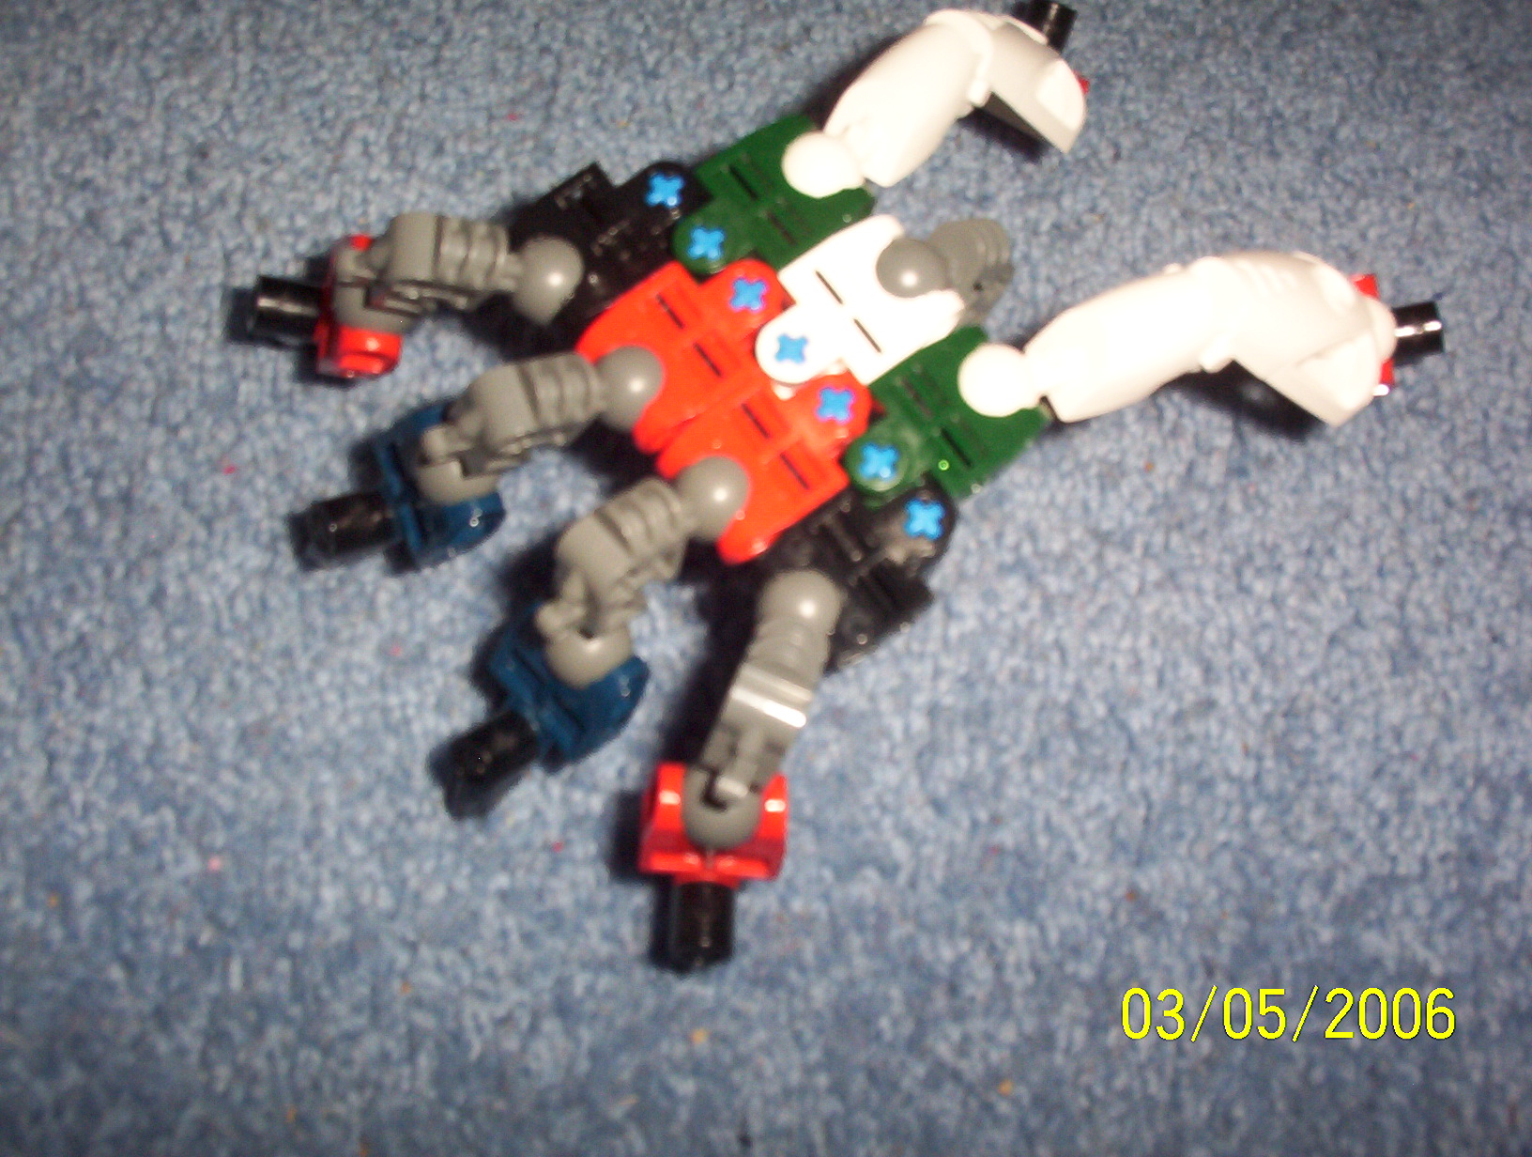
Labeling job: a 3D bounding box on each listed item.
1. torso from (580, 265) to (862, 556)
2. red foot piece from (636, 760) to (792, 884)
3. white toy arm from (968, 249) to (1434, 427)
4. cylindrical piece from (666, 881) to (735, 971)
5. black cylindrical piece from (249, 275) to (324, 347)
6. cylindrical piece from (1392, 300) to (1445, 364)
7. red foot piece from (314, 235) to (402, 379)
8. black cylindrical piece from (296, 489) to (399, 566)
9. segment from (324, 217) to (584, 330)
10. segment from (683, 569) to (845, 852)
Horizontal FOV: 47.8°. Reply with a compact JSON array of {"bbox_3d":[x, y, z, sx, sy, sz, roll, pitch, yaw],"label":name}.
[{"bbox_3d":[-0.004,-0.020,0.191,0.023,0.009,0.032,-35,77,-9],"label":"torso"},{"bbox_3d":[-0.006,0.028,0.193,0.016,0.009,0.013,5,69,-4],"label":"red foot piece"},{"bbox_3d":[0.060,-0.030,0.209,0.090,0.020,0.017,-10,30,-37],"label":"white toy arm"},{"bbox_3d":[-0.007,0.038,0.191,0.007,0.007,0.009,5,69,-4],"label":"cylindrical piece"},{"bbox_3d":[-0.059,-0.033,0.212,0.009,0.007,0.007,10,69,-2],"label":"black cylindrical piece"},{"bbox_3d":[0.088,-0.033,0.235,0.009,0.007,0.007,-9,71,-10],"label":"cylindrical piece"},{"bbox_3d":[-0.049,-0.033,0.208,0.013,0.009,0.016,7,69,-3],"label":"red foot piece"},{"bbox_3d":[-0.050,-0.006,0.208,0.009,0.007,0.007,-15,72,-11],"label":"black cylindrical piece"},{"bbox_3d":[-0.036,-0.036,0.200,0.034,0.013,0.009,2,27,27],"label":"segment"},{"bbox_3d":[-0.001,0.015,0.186,0.009,0.013,0.034,22,108,2],"label":"segment"}]

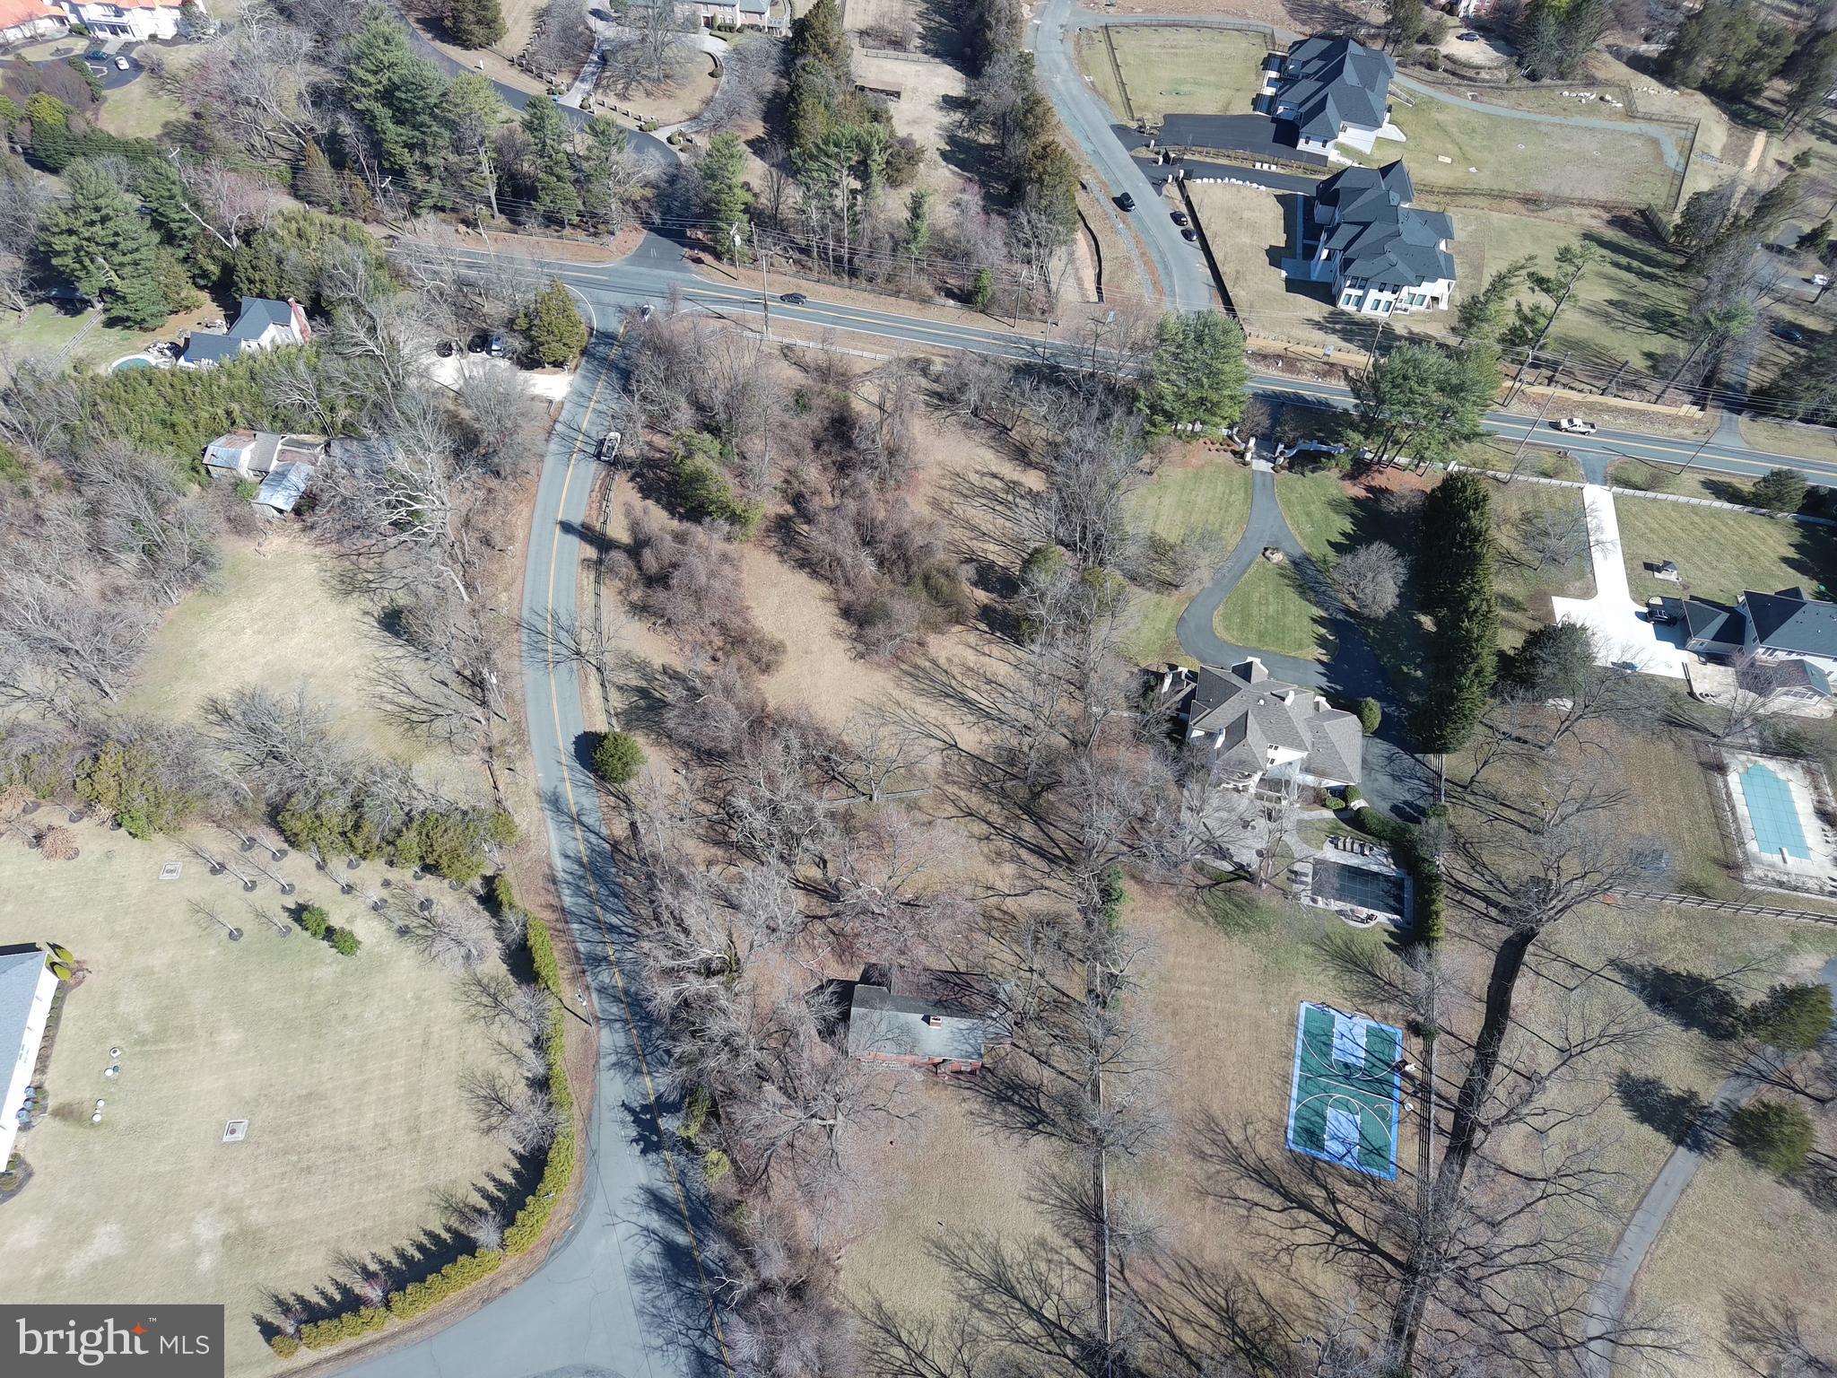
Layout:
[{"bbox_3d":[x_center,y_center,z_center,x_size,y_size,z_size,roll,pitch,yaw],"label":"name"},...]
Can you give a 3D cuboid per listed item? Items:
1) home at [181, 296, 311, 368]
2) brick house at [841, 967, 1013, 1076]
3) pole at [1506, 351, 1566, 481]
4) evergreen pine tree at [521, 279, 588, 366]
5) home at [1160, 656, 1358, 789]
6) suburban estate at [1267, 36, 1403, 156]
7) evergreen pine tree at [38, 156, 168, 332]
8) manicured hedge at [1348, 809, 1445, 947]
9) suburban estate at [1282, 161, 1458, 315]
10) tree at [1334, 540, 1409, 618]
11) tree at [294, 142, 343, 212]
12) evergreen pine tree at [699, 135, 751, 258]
[{"bbox_3d":[-108.900,-57.560,196.220,16.490,8.150,13.150,7,53,0],"label":"home"},{"bbox_3d":[0.410,38.060,137.580,15.500,5.200,9.500,4,53,-1],"label":"brick house"},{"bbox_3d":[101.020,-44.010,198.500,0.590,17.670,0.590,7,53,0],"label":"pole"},{"bbox_3d":[-58.390,-60.160,199.200,9.620,13.550,9.620,7,53,0],"label":"evergreen pine tree"},{"bbox_3d":[46.120,5.210,162.990,24.500,9.200,14.500,12,54,4],"label":"home"},{"bbox_3d":[90.920,-128.920,264.790,20.500,11.000,27.000,16,54,7],"label":"suburban estate"},{"bbox_3d":[-126.650,-70.630,194.790,13.940,23.560,13.940,7,53,0],"label":"evergreen pine tree"},{"bbox_3d":[59.770,23.020,153.140,11.780,4.220,16.490,16,54,7],"label":"manicured hedge"},{"bbox_3d":[90.490,-85.820,232.500,21.000,11.500,28.000,15,54,7],"label":"suburban estate"},{"bbox_3d":[66.680,-15.880,180.170,10.800,9.300,10.800,6,53,0],"label":"tree"},{"bbox_3d":[-109.150,-93.240,221.320,6.300,13.300,6.300,6,53,0],"label":"tree"},{"bbox_3d":[-33.420,-86.840,216.140,9.030,21.890,9.030,7,53,0],"label":"evergreen pine tree"}]

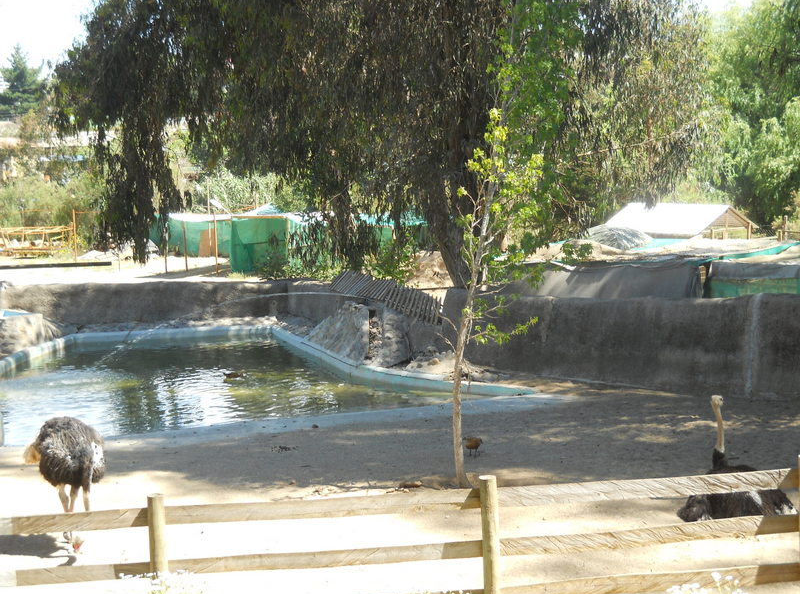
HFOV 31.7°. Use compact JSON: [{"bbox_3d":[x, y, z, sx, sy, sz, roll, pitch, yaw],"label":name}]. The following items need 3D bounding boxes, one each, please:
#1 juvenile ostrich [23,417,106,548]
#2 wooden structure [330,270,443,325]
[{"bbox_3d":[-3.470,1.892,14.596,0.630,1.280,1.080,-6,8,-40],"label":"juvenile ostrich"},{"bbox_3d":[-0.197,-0.067,28.698,0.350,0.550,4.220,-5,12,-32],"label":"wooden structure"}]

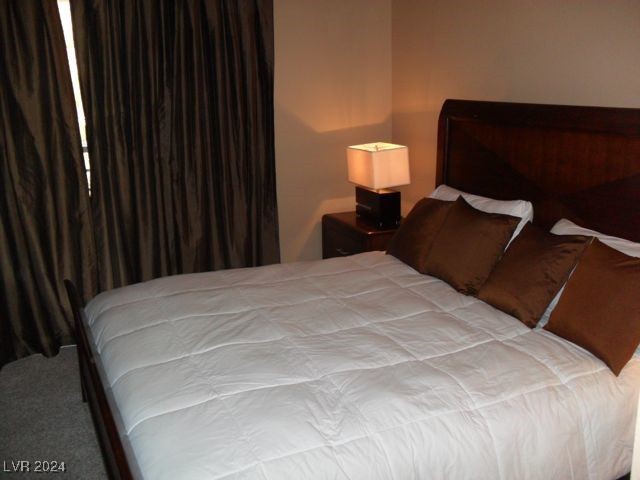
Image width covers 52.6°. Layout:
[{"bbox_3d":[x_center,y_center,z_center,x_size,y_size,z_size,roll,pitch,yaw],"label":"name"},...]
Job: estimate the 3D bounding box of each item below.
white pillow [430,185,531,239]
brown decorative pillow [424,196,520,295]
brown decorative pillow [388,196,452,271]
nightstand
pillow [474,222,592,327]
[{"bbox_3d":[0.751,-0.032,3.275,0.160,0.450,0.700,19,5,-27],"label":"white pillow"},{"bbox_3d":[0.706,0.017,3.110,0.140,0.415,0.440,22,8,-27],"label":"brown decorative pillow"},{"bbox_3d":[0.578,-0.023,3.436,0.140,0.400,0.430,23,7,-27],"label":"brown decorative pillow"},{"bbox_3d":[0.375,0.177,4.163,0.470,0.630,0.600,-7,16,-22],"label":"nightstand"},{"bbox_3d":[0.886,0.127,2.746,0.140,0.405,0.420,27,5,-27],"label":"pillow"}]

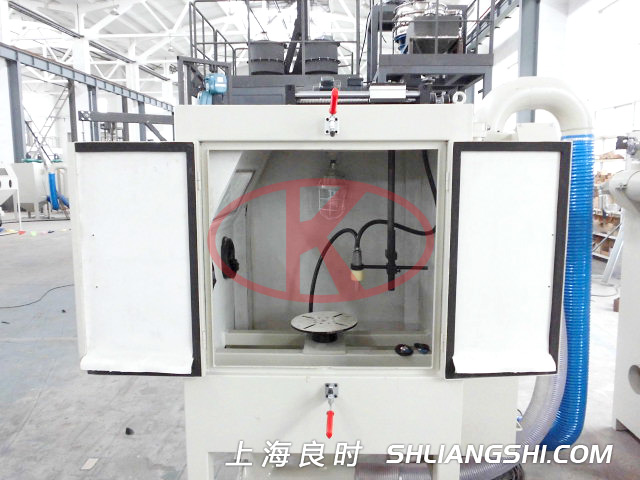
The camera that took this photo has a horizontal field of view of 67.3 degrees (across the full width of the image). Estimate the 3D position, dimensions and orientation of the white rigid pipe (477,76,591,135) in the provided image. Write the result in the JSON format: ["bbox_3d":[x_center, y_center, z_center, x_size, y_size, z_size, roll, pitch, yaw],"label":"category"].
[{"bbox_3d":[0.970,-0.607,2.190,0.530,0.275,0.140,0,7,0],"label":"white rigid pipe"}]

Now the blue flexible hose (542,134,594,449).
[{"bbox_3d":[1.210,0.288,2.311,0.209,1.549,0.190,0,7,0],"label":"blue flexible hose"}]

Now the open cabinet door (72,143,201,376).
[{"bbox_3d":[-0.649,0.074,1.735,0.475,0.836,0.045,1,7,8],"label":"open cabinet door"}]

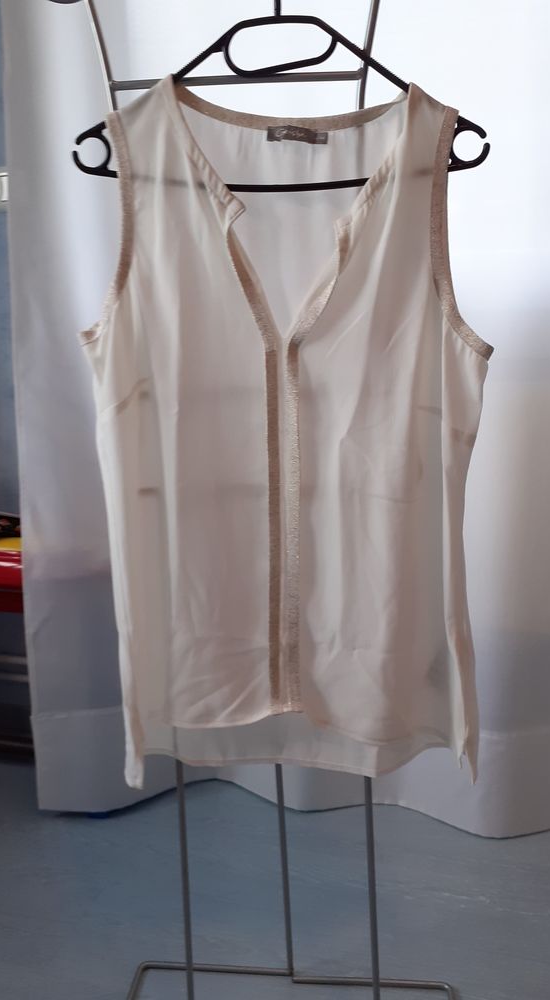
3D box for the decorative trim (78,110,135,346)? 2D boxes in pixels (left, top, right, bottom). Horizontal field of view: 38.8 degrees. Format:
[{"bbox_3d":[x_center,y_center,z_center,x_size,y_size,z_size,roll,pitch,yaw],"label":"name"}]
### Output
[{"bbox_3d":[-0.171,-0.275,0.790,0.058,0.240,0.040,0,5,3],"label":"decorative trim"}]

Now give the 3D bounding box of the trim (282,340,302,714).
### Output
[{"bbox_3d":[0.018,0.024,0.800,0.018,0.380,0.012,0,5,3],"label":"trim"}]

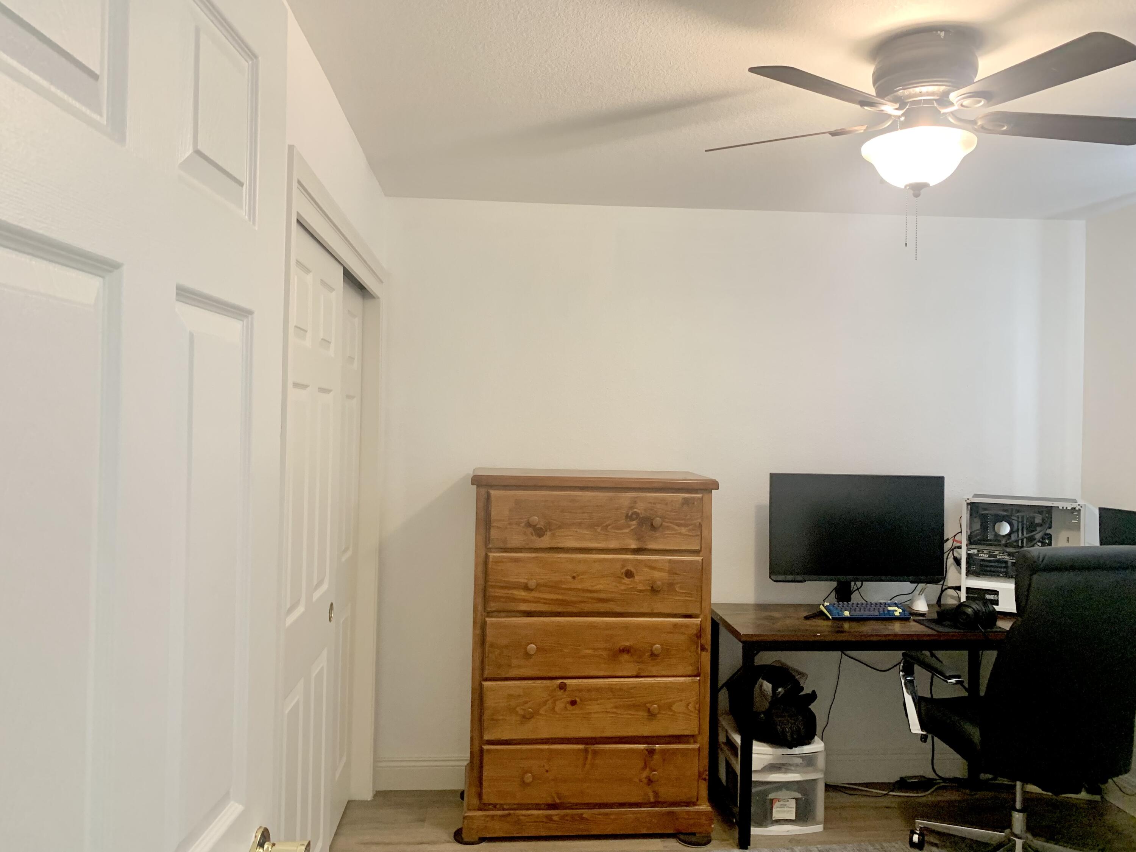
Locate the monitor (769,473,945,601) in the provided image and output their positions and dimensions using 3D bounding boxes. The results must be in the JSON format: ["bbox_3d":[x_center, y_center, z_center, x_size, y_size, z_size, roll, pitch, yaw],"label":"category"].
[{"bbox_3d":[1.151,0.471,3.421,0.718,0.556,0.223,1,0,-4],"label":"monitor"}]

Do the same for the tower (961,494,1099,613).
[{"bbox_3d":[1.849,0.531,3.441,0.470,0.465,0.212,1,-1,26],"label":"tower"}]

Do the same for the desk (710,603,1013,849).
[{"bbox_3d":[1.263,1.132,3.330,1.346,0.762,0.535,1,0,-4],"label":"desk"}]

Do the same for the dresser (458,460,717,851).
[{"bbox_3d":[0.069,0.838,3.275,0.891,1.305,0.460,1,0,-6],"label":"dresser"}]

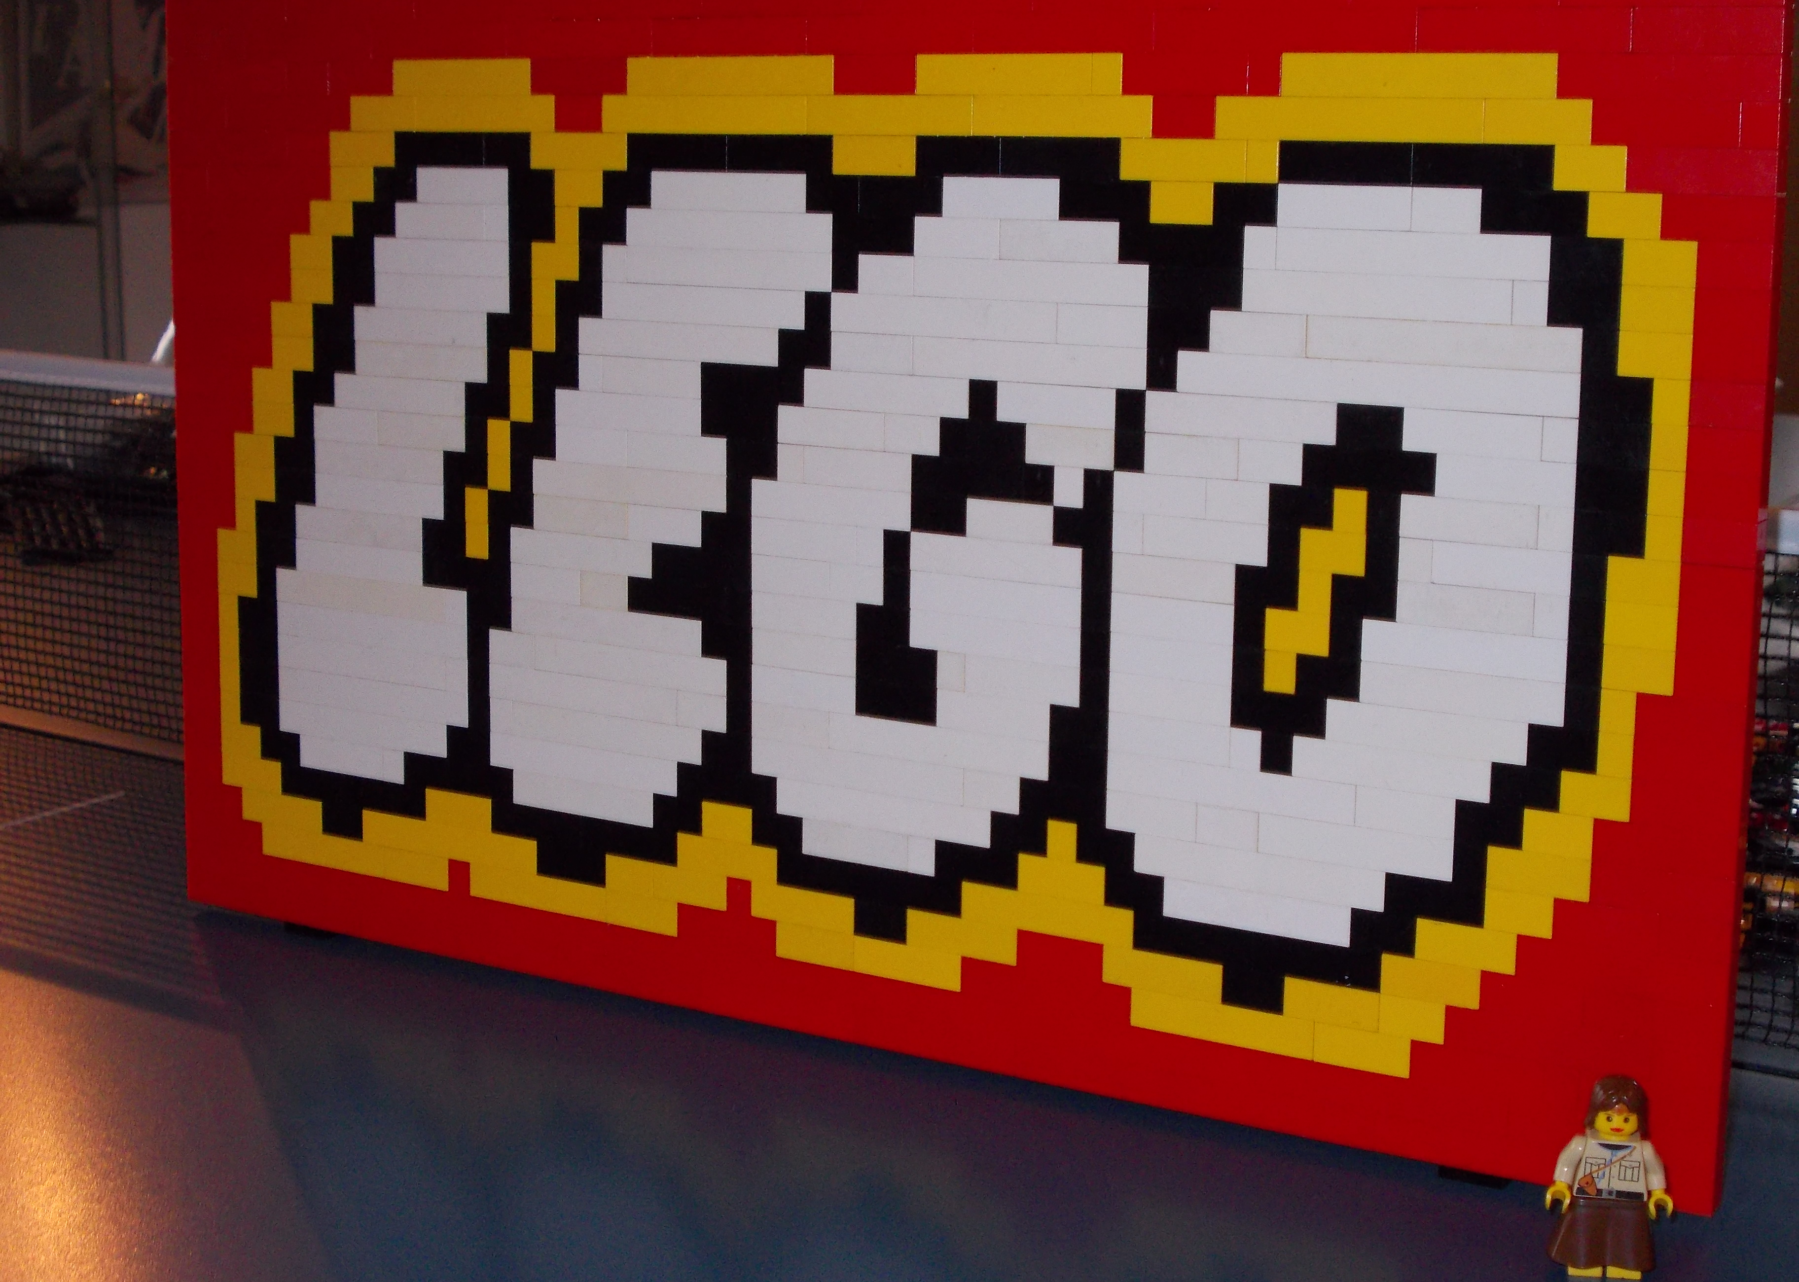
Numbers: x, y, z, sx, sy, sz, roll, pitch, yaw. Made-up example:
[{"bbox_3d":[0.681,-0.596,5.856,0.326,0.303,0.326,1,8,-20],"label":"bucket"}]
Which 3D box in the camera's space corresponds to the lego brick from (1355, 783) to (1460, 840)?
[{"bbox_3d":[0.116,0.038,0.601,0.024,0.010,0.008,7,12,31],"label":"lego brick"}]

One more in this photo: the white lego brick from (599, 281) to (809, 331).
[{"bbox_3d":[-0.049,-0.087,0.685,0.064,0.010,0.008,7,12,31],"label":"white lego brick"}]

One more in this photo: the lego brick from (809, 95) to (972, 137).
[{"bbox_3d":[-0.001,-0.128,0.645,0.048,0.010,0.008,7,12,31],"label":"lego brick"}]

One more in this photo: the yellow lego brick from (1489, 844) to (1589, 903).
[{"bbox_3d":[0.143,0.051,0.586,0.024,0.010,0.008,7,12,31],"label":"yellow lego brick"}]

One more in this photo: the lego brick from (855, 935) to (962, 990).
[{"bbox_3d":[0.004,0.082,0.679,0.032,0.010,0.008,7,12,31],"label":"lego brick"}]

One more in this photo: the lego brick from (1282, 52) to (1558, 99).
[{"bbox_3d":[0.114,-0.122,0.576,0.064,0.010,0.008,7,12,31],"label":"lego brick"}]

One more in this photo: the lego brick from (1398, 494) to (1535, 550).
[{"bbox_3d":[0.127,-0.027,0.586,0.032,0.010,0.008,7,13,31],"label":"lego brick"}]

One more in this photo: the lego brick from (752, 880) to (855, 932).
[{"bbox_3d":[-0.023,0.069,0.696,0.032,0.010,0.008,7,12,31],"label":"lego brick"}]

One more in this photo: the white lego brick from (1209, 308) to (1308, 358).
[{"bbox_3d":[0.083,-0.070,0.603,0.024,0.010,0.008,7,12,31],"label":"white lego brick"}]

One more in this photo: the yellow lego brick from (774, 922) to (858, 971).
[{"bbox_3d":[-0.019,0.079,0.698,0.024,0.010,0.008,7,13,31],"label":"yellow lego brick"}]

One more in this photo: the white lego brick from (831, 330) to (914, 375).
[{"bbox_3d":[-0.005,-0.072,0.659,0.024,0.010,0.008,7,12,31],"label":"white lego brick"}]

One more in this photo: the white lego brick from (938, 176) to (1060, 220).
[{"bbox_3d":[0.026,-0.106,0.634,0.032,0.010,0.008,7,13,31],"label":"white lego brick"}]

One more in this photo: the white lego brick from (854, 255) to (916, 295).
[{"bbox_3d":[-0.001,-0.090,0.656,0.016,0.010,0.008,7,12,31],"label":"white lego brick"}]

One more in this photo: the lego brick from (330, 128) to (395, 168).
[{"bbox_3d":[-0.146,-0.136,0.732,0.024,0.010,0.008,7,12,31],"label":"lego brick"}]

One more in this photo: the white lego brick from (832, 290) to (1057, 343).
[{"bbox_3d":[0.012,-0.079,0.646,0.064,0.010,0.008,7,12,31],"label":"white lego brick"}]

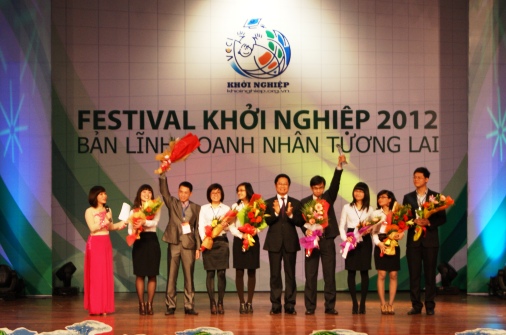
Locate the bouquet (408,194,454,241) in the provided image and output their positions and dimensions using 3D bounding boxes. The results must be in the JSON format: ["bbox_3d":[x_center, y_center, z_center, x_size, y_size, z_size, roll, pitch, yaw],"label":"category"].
[{"bbox_3d":[2.144,0.595,13.970,0.300,0.650,0.250,48,8,25],"label":"bouquet"}]

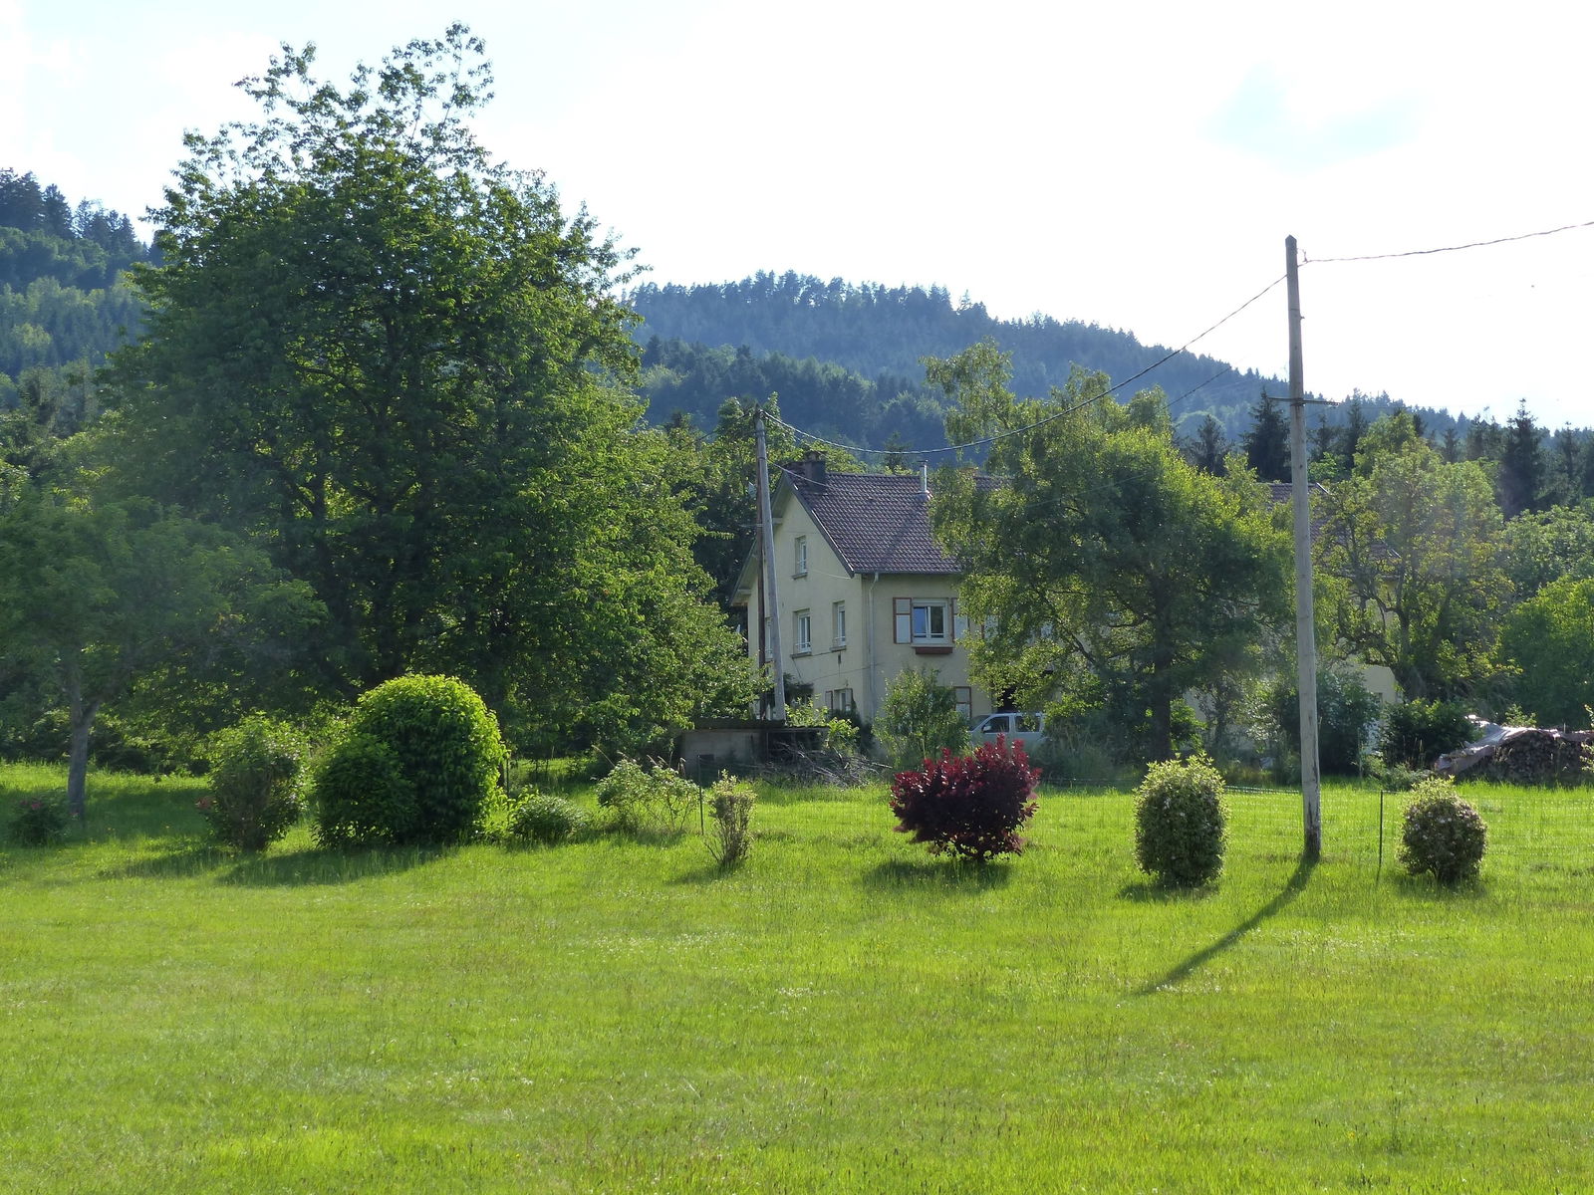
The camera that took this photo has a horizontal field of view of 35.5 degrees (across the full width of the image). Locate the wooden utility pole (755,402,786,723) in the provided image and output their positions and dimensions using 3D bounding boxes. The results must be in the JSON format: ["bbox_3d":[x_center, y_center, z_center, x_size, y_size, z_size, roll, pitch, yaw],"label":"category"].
[{"bbox_3d":[-0.536,-0.224,51.000,0.550,7.504,0.450,0,-4,-1],"label":"wooden utility pole"}]

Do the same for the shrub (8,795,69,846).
[{"bbox_3d":[-9.302,2.742,30.500,0.748,0.639,0.748,1,-4,-17],"label":"shrub"}]

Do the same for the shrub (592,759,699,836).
[{"bbox_3d":[-2.384,3.185,39.500,1.620,1.270,1.400,-1,-4,0],"label":"shrub"}]

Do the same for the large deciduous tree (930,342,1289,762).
[{"bbox_3d":[8.296,-1.107,66.000,9.400,11.400,8.600,-1,-4,0],"label":"large deciduous tree"}]

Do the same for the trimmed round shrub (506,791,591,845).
[{"bbox_3d":[-3.827,3.414,38.300,1.280,0.860,1.200,-1,-4,0],"label":"trimmed round shrub"}]

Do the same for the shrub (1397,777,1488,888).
[{"bbox_3d":[7.374,2.666,28.400,1.024,1.246,1.024,-1,-4,14],"label":"shrub"}]

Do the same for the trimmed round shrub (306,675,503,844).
[{"bbox_3d":[-5.938,2.512,38.000,2.900,2.650,2.600,-1,-4,0],"label":"trimmed round shrub"}]

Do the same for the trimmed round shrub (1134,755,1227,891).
[{"bbox_3d":[4.364,2.519,28.200,1.059,1.519,1.000,-1,-4,9],"label":"trimmed round shrub"}]

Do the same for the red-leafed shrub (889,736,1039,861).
[{"bbox_3d":[1.960,2.368,29.200,1.769,1.472,1.650,-1,-4,4],"label":"red-leafed shrub"}]

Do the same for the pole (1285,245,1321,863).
[{"bbox_3d":[6.176,-0.655,30.300,0.250,7.633,0.230,-2,-4,12],"label":"pole"}]

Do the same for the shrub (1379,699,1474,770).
[{"bbox_3d":[14.191,3.140,56.000,2.159,1.708,2.100,-1,-4,14],"label":"shrub"}]

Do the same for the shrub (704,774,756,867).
[{"bbox_3d":[-0.965,3.236,36.000,0.750,1.360,0.700,-1,-4,0],"label":"shrub"}]

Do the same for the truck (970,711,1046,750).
[{"bbox_3d":[6.129,4.270,73.500,5.150,1.780,1.850,1,-4,-19],"label":"truck"}]

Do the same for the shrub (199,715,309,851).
[{"bbox_3d":[-8.135,2.802,37.300,1.620,2.070,1.500,-1,-4,0],"label":"shrub"}]

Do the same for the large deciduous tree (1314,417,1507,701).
[{"bbox_3d":[18.821,-0.514,76.000,5.900,10.300,5.700,-1,-4,0],"label":"large deciduous tree"}]

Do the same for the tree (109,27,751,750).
[{"bbox_3d":[-6.637,-3.710,45.000,11.629,13.497,11.000,0,-4,-8],"label":"tree"}]

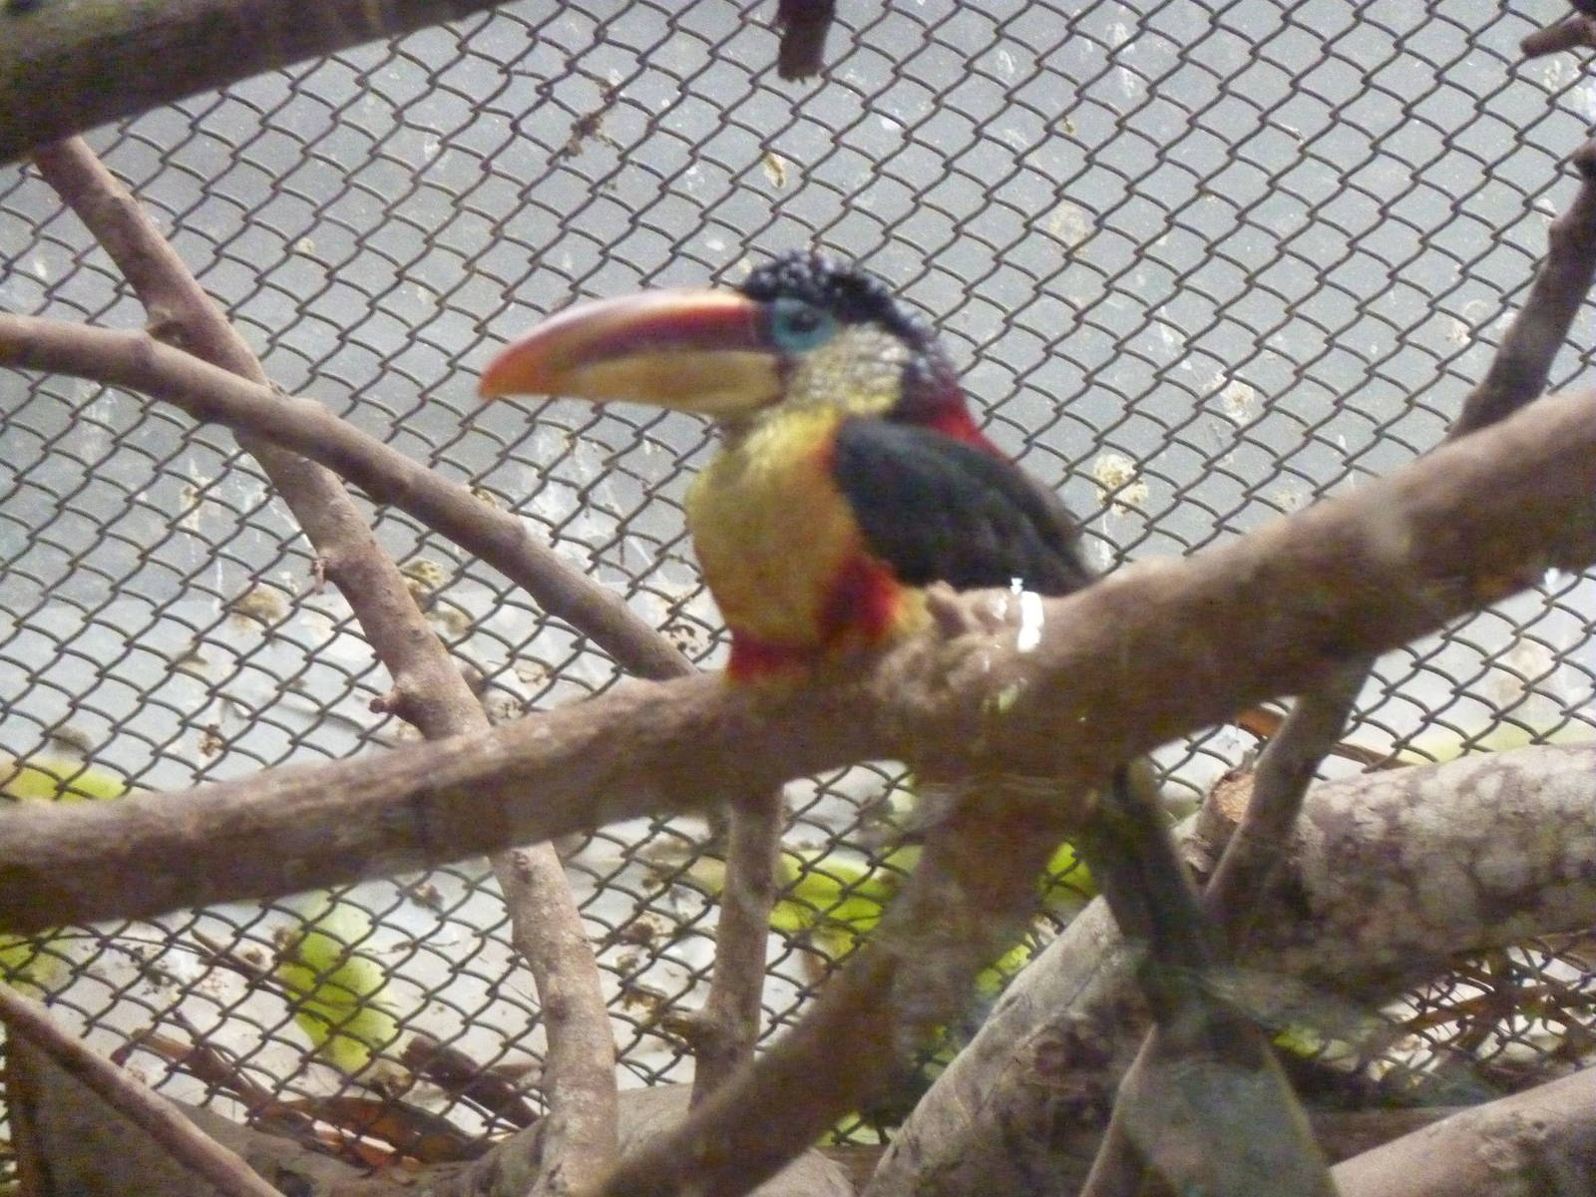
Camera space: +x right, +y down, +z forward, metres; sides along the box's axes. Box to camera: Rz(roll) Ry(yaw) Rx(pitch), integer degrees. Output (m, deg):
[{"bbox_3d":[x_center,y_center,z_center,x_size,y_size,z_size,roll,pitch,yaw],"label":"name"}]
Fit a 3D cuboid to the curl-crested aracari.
[{"bbox_3d":[0.007,-0.002,4.120,0.258,0.225,0.092,-2,3,-34],"label":"curl-crested aracari"}]

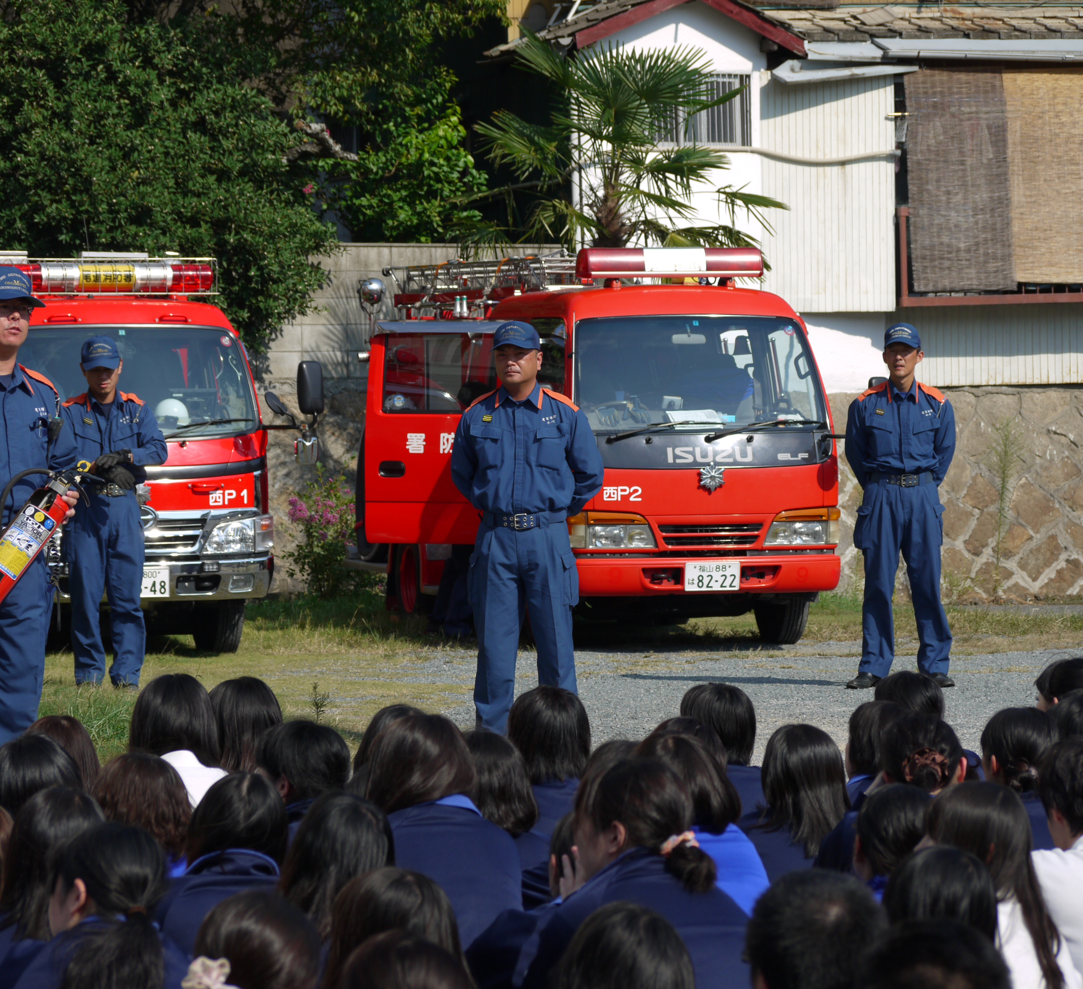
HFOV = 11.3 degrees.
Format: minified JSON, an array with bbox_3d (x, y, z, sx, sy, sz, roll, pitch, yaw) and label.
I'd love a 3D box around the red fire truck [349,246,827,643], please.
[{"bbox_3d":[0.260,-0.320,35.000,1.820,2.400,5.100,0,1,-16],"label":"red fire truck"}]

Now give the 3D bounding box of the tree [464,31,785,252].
[{"bbox_3d":[0.580,-1.280,40.000,2.300,4.200,2.300,0,1,0],"label":"tree"}]

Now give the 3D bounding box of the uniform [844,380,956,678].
[{"bbox_3d":[1.754,0.169,26.800,0.550,1.460,0.340,0,1,-2],"label":"uniform"}]

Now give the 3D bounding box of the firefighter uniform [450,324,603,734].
[{"bbox_3d":[-0.060,0.176,22.000,0.600,1.730,0.380,0,1,9],"label":"firefighter uniform"}]

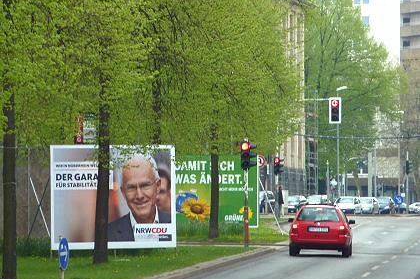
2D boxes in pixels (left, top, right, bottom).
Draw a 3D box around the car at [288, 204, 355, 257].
[{"bbox_3d":[3.080,2.495,100.700,1.720,1.460,4.340,0,-1,4],"label":"car"}]

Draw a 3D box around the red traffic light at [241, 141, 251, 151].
[{"bbox_3d":[1.128,0.199,115.000,0.310,0.320,0.300,0,-1,0],"label":"red traffic light"}]

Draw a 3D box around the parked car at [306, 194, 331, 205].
[{"bbox_3d":[8.842,5.322,298.000,1.760,1.500,4.250,0,-1,14],"label":"parked car"}]

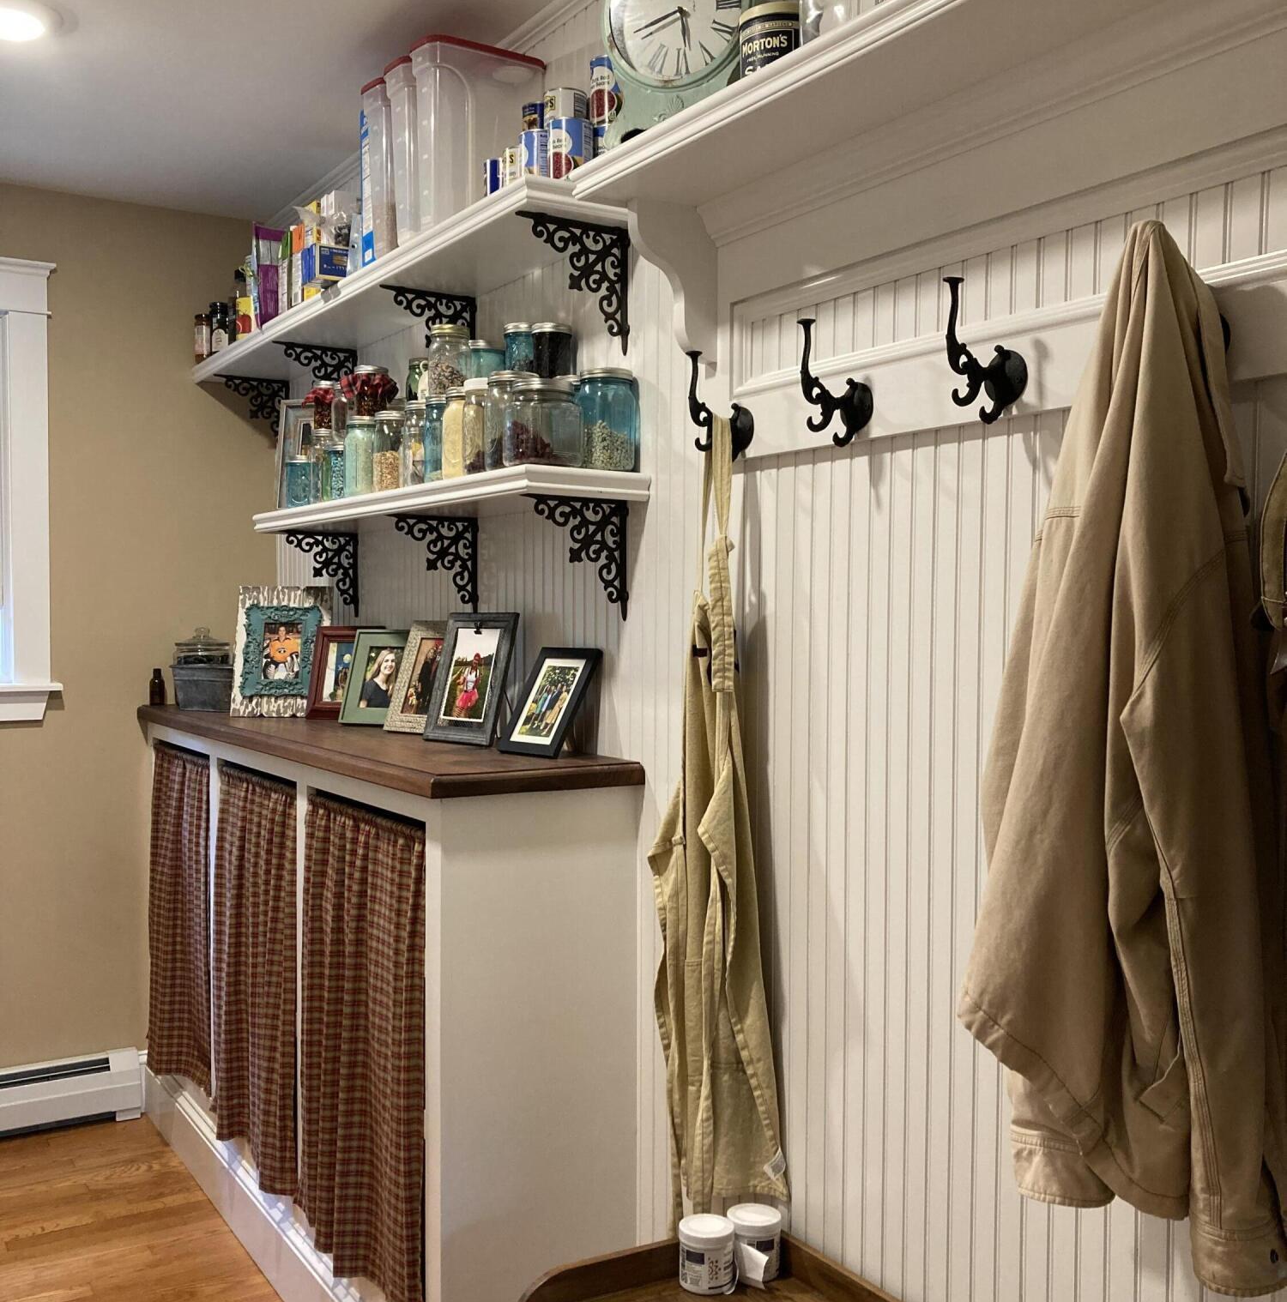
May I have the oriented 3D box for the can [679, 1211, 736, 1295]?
[{"bbox_3d":[0.087,0.825,1.900,0.075,0.077,0.075,0,2,0],"label":"can"}]

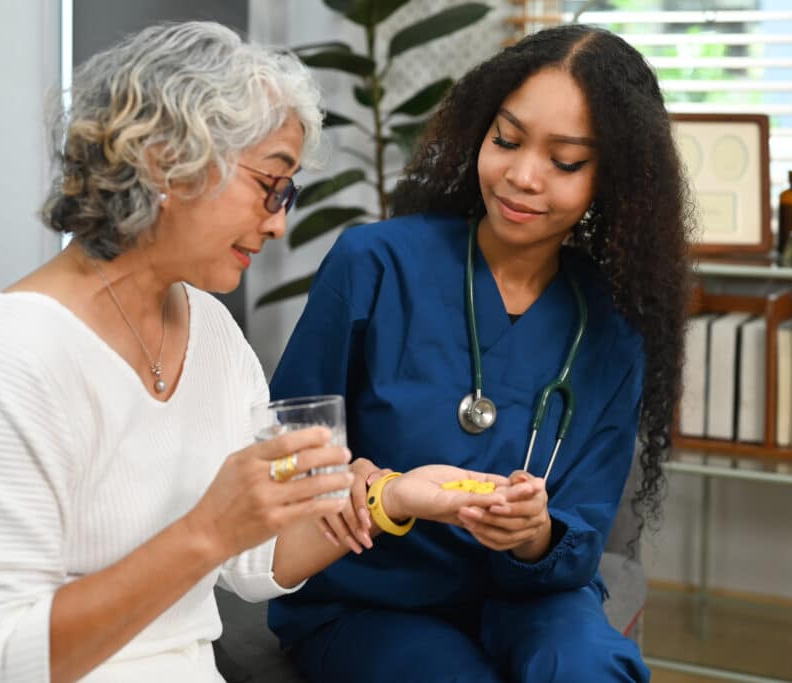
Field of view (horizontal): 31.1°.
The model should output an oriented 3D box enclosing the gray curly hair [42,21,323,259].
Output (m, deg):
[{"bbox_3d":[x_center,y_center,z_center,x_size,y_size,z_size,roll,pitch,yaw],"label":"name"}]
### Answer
[{"bbox_3d":[-0.197,-0.182,1.310,0.250,0.230,0.200,17,10,12],"label":"gray curly hair"}]

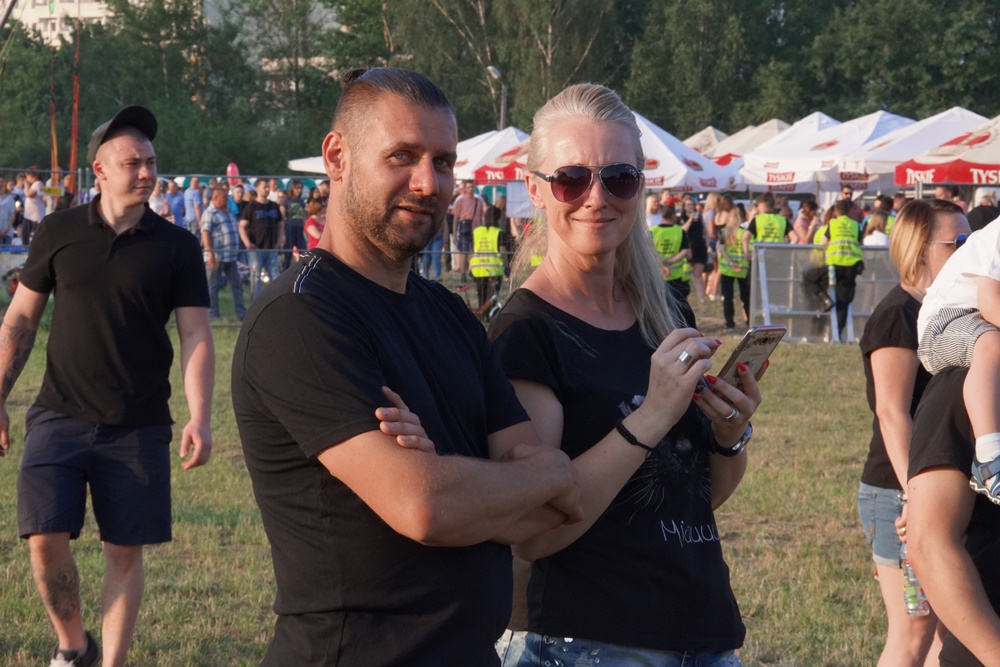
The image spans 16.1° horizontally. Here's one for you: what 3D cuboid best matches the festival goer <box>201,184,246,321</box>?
[{"bbox_3d":[-3.550,-1.032,45.300,0.540,1.750,0.420,-1,2,-36],"label":"festival goer"}]

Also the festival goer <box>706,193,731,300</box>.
[{"bbox_3d":[3.485,-1.399,56.529,0.360,1.720,0.440,0,2,-30],"label":"festival goer"}]

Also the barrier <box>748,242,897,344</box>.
[{"bbox_3d":[3.892,-0.474,41.300,2.000,1.180,0.800,0,2,-12],"label":"barrier"}]

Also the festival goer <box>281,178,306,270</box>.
[{"bbox_3d":[-3.219,-1.546,55.529,0.460,1.730,0.330,1,2,-24],"label":"festival goer"}]

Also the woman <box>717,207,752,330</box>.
[{"bbox_3d":[3.071,-0.846,46.300,0.440,1.630,0.380,-1,2,-20],"label":"woman"}]

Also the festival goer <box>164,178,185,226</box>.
[{"bbox_3d":[-5.942,-1.920,64.500,0.480,1.750,0.320,1,2,18],"label":"festival goer"}]

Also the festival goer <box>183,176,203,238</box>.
[{"bbox_3d":[-5.325,-1.826,61.000,0.360,1.760,0.480,-1,2,-34],"label":"festival goer"}]

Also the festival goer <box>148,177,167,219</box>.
[{"bbox_3d":[-5.808,-1.783,60.000,0.360,1.690,0.450,1,2,24],"label":"festival goer"}]

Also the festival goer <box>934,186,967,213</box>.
[{"bbox_3d":[5.891,-1.011,46.031,0.350,1.850,0.520,0,2,-28],"label":"festival goer"}]

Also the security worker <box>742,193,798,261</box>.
[{"bbox_3d":[3.568,-0.949,46.531,0.700,1.820,0.380,1,2,-6],"label":"security worker"}]

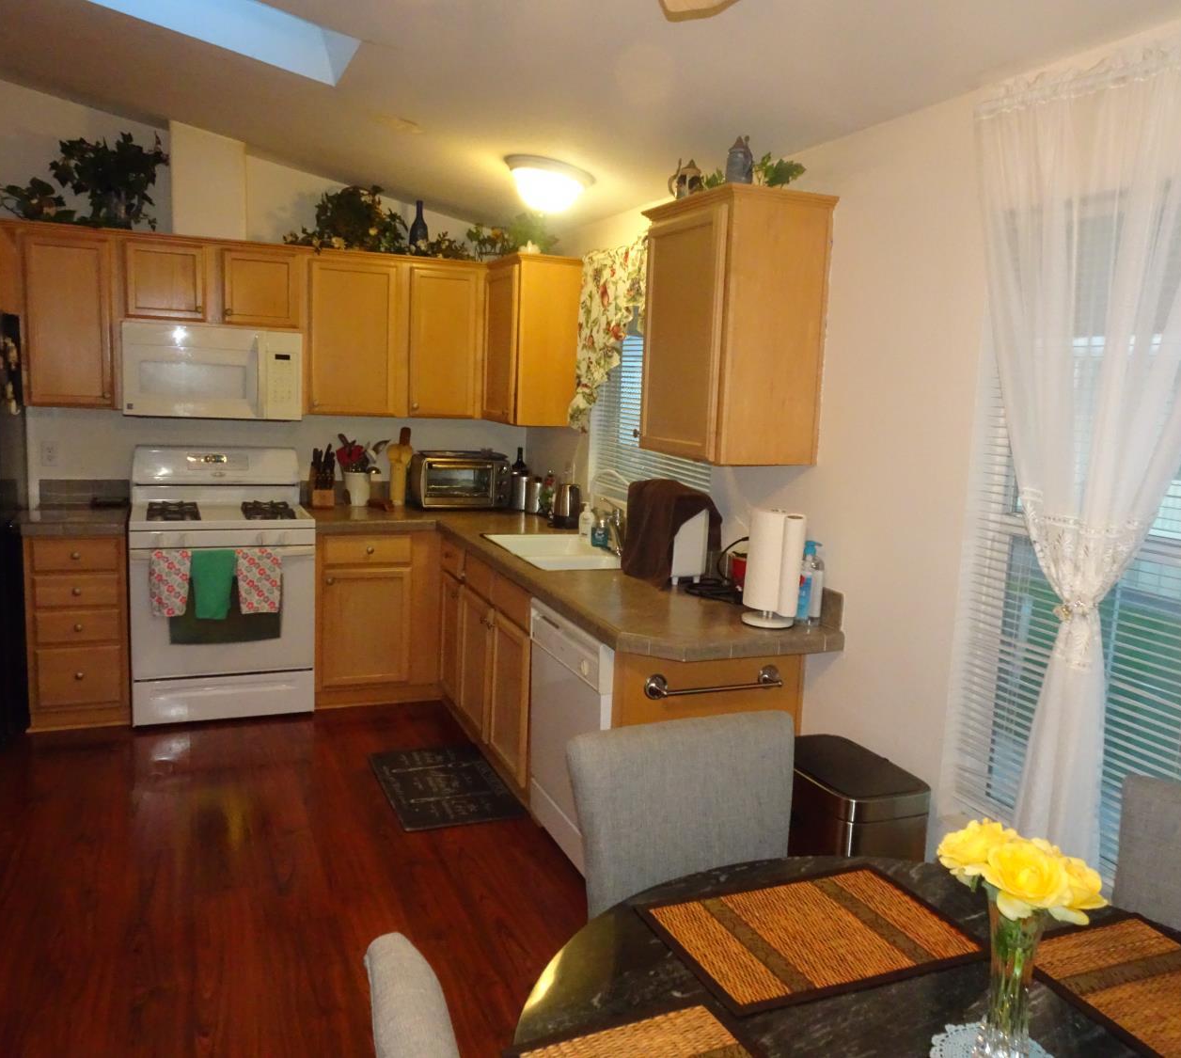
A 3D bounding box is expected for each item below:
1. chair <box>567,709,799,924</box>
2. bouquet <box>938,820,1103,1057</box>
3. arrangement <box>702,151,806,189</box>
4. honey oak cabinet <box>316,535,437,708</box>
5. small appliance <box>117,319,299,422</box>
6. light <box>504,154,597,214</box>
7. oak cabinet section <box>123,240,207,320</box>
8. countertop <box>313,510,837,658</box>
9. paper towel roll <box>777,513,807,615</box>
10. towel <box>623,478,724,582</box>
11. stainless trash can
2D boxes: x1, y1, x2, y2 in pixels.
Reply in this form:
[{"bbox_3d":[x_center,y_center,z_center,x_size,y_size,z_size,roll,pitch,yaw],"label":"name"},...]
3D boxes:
[{"bbox_3d":[0.247,0.886,1.704,0.465,0.954,0.596,-1,9,-22],"label":"chair"},{"bbox_3d":[0.543,0.534,1.249,0.217,0.298,0.172,7,10,26],"label":"bouquet"},{"bbox_3d":[0.477,-1.018,2.860,0.295,0.130,0.200,-1,10,-23],"label":"arrangement"},{"bbox_3d":[-1.117,0.377,4.910,0.615,0.840,0.605,-1,10,-23],"label":"honey oak cabinet"},{"bbox_3d":[-1.760,-0.729,4.577,0.761,0.402,0.395,-1,10,-23],"label":"small appliance"},{"bbox_3d":[-0.175,-1.323,3.819,0.370,0.140,0.370,10,5,-24],"label":"light"},{"bbox_3d":[-1.977,-1.141,4.561,0.340,0.344,0.320,-1,10,-22],"label":"oak cabinet section"},{"bbox_3d":[-0.384,0.110,3.920,1.220,0.056,2.905,-1,10,-23],"label":"countertop"},{"bbox_3d":[0.602,0.109,2.920,0.067,0.291,0.067,3,9,0],"label":"paper towel roll"},{"bbox_3d":[0.281,0.003,3.535,0.232,0.338,0.379,-1,9,-22],"label":"towel"},{"bbox_3d":[0.631,0.930,2.579,0.273,0.641,0.394,-1,9,-22],"label":"stainless trash can"}]

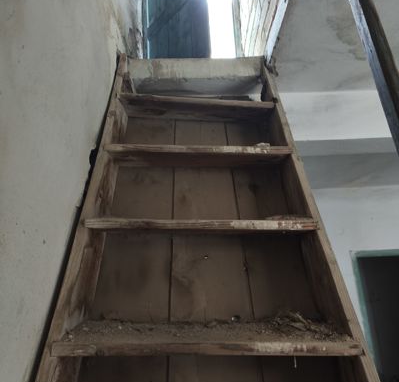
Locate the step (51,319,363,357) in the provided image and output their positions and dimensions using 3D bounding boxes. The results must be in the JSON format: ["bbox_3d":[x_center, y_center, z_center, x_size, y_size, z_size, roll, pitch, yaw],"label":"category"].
[{"bbox_3d":[0.015,0.336,0.798,0.630,0.029,0.165,1,-10,-1],"label":"step"}]

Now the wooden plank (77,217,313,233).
[{"bbox_3d":[0.004,0.112,1.036,0.630,0.026,0.165,1,-13,-1],"label":"wooden plank"}]

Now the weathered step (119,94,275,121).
[{"bbox_3d":[-0.011,-0.344,1.515,0.630,0.027,0.165,3,-12,-1],"label":"weathered step"}]

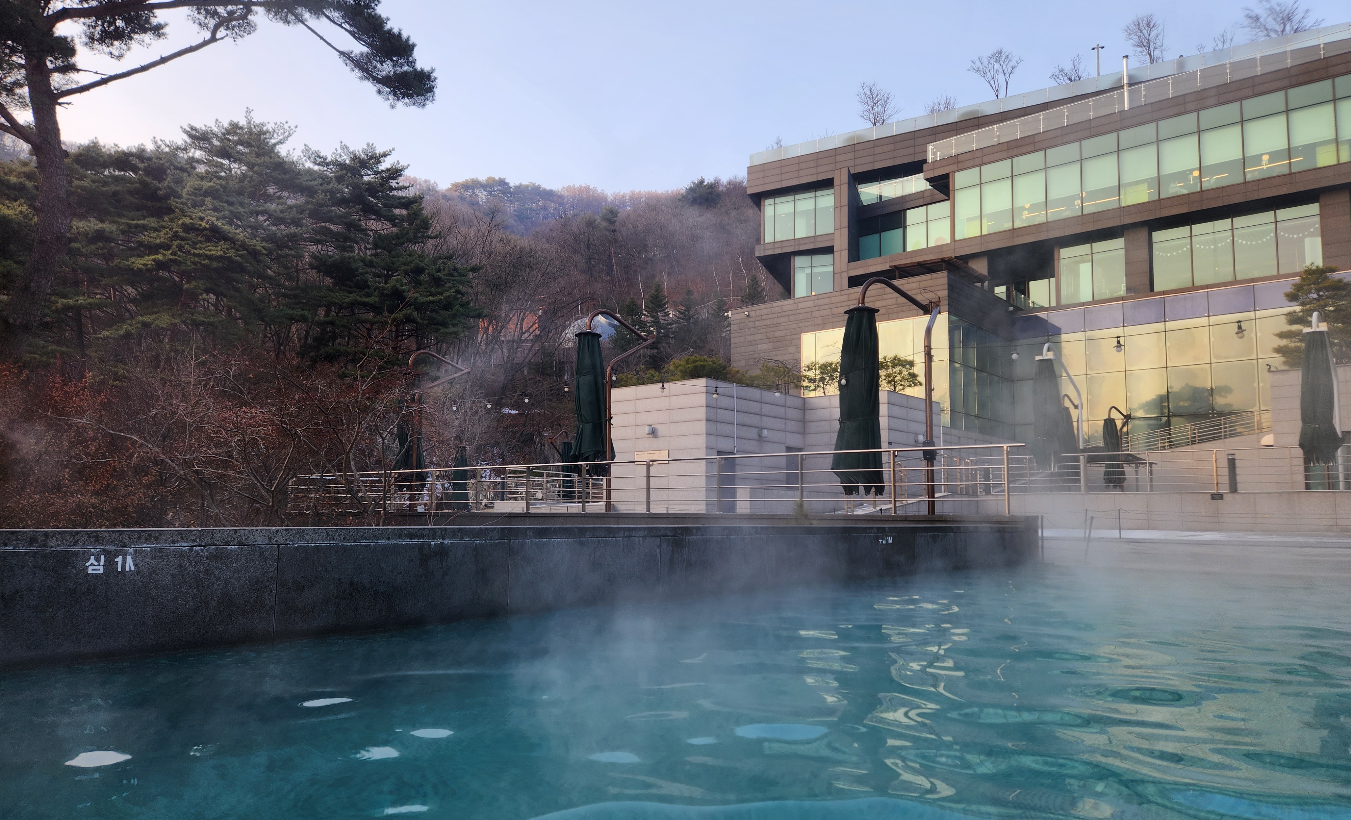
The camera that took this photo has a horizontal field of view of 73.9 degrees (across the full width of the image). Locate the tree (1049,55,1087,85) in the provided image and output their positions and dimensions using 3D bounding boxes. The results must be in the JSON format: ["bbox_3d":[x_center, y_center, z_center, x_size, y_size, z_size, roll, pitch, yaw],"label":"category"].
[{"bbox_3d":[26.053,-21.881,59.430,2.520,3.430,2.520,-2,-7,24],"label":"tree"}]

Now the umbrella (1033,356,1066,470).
[{"bbox_3d":[8.420,0.059,20.200,0.720,2.580,0.720,-2,-7,23],"label":"umbrella"}]

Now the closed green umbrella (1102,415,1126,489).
[{"bbox_3d":[14.900,1.417,30.500,0.700,2.510,0.700,-2,-7,26],"label":"closed green umbrella"}]

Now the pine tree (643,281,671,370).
[{"bbox_3d":[-1.319,-6.208,66.000,2.100,6.700,2.100,1,-6,-1],"label":"pine tree"}]

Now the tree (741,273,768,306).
[{"bbox_3d":[7.049,-10.127,79.936,2.350,4.180,2.350,0,-6,5],"label":"tree"}]

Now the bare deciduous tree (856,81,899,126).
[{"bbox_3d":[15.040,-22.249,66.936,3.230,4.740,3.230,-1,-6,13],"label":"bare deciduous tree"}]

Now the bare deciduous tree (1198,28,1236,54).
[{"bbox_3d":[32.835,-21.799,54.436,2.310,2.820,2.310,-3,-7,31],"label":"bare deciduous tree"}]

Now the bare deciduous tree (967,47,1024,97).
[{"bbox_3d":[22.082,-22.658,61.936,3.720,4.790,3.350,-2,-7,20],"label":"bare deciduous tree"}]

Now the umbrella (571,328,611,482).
[{"bbox_3d":[-1.421,-0.108,15.300,0.660,2.550,0.660,1,-6,-5],"label":"umbrella"}]

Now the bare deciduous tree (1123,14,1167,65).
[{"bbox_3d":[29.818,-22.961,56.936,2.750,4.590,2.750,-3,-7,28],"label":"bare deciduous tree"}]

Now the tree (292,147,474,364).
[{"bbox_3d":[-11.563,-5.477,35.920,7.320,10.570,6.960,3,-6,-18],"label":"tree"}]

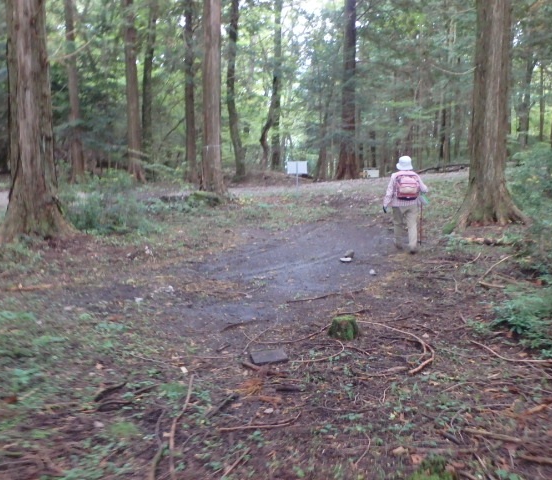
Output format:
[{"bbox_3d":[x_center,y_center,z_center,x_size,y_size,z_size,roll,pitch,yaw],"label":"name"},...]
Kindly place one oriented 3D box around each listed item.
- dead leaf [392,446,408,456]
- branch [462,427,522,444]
[{"bbox_3d":[0.617,1.039,2.932,0.080,0.025,0.060,0,6,0],"label":"dead leaf"},{"bbox_3d":[1.151,1.030,3.144,0.307,0.030,0.035,4,9,27],"label":"branch"}]

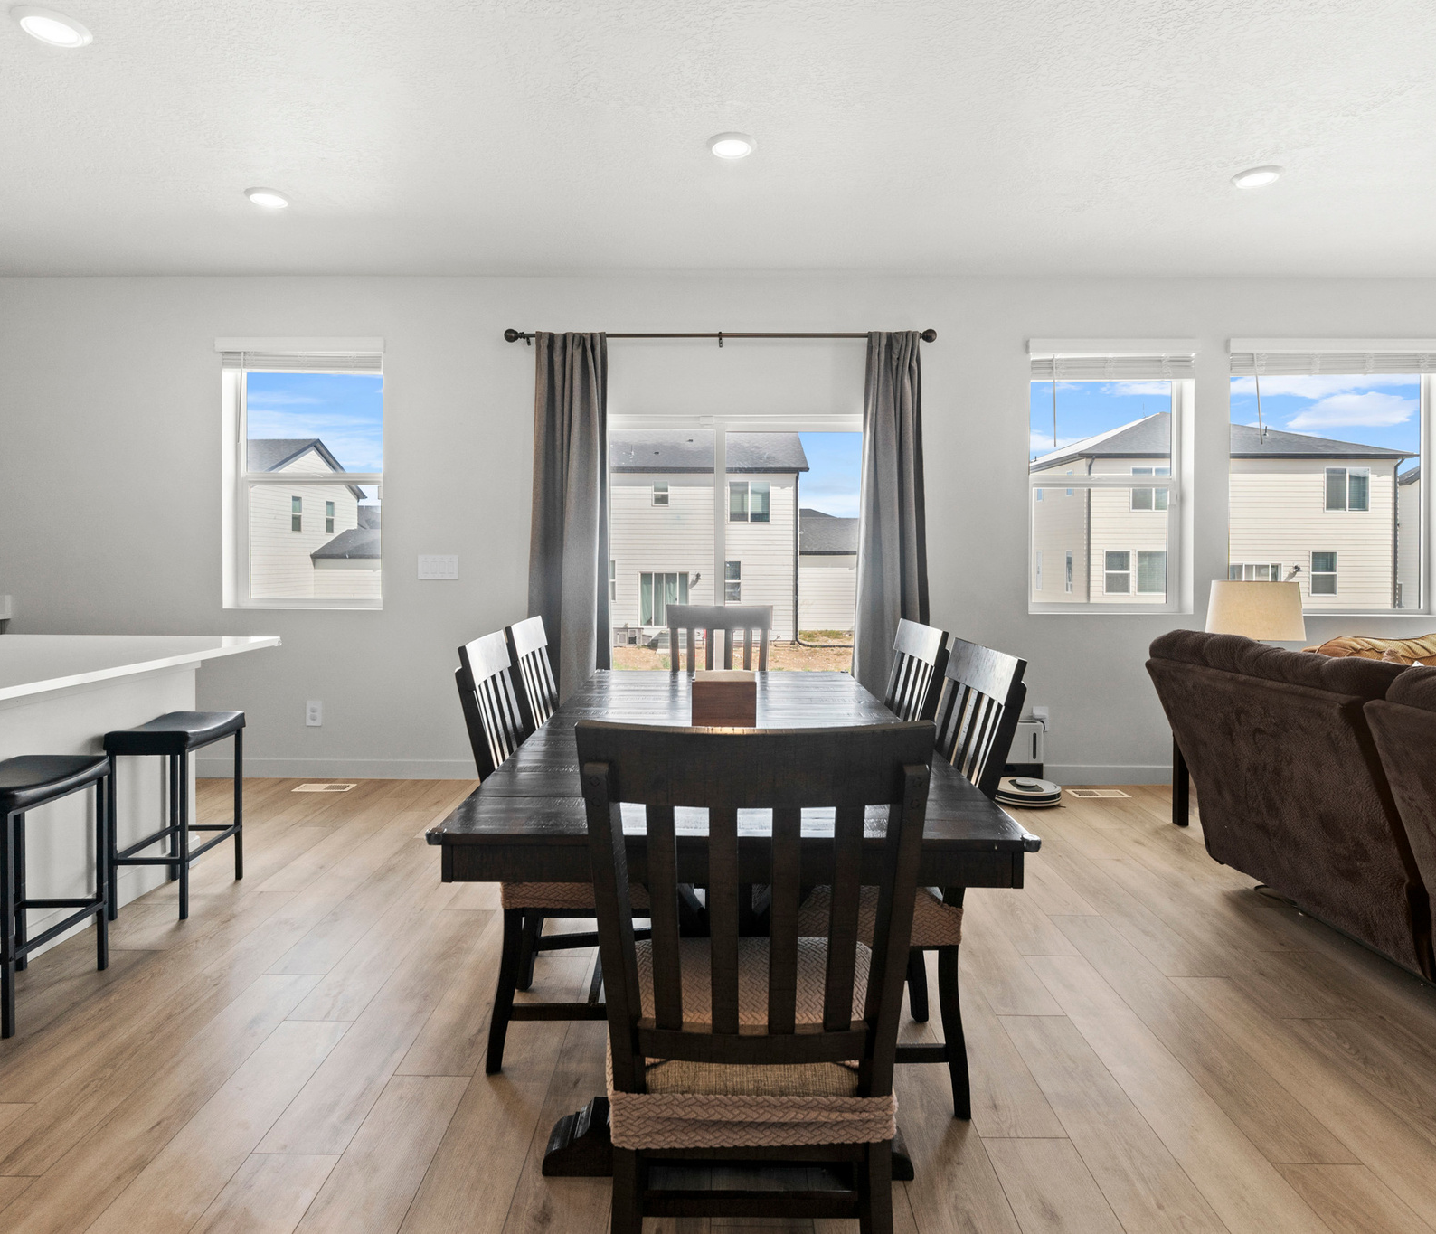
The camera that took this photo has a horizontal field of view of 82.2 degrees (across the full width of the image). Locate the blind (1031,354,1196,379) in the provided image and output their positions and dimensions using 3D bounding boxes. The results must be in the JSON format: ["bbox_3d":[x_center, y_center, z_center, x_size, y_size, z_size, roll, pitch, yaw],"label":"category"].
[{"bbox_3d":[2.145,-1.365,4.495,0.890,0.150,0.075,0,2,0],"label":"blind"}]

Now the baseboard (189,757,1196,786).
[{"bbox_3d":[-0.185,0.845,4.470,5.400,0.115,0.020,0,2,0],"label":"baseboard"}]

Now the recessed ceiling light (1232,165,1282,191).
[{"bbox_3d":[2.182,-1.774,3.335,0.184,0.024,0.184,0,4,0],"label":"recessed ceiling light"}]

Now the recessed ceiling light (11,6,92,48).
[{"bbox_3d":[-1.931,-1.703,2.389,0.184,0.024,0.184,0,4,0],"label":"recessed ceiling light"}]

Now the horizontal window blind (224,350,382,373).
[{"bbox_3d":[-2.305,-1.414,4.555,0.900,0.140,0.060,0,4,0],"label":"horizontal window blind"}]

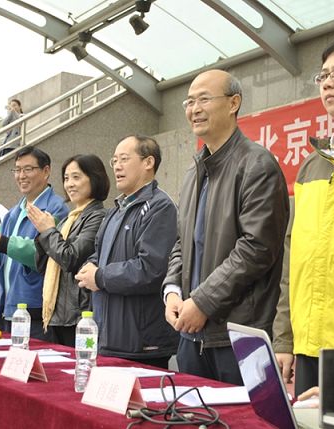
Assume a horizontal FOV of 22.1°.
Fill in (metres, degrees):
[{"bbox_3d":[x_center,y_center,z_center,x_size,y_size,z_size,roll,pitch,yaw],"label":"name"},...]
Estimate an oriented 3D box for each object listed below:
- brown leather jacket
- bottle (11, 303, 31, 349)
[{"bbox_3d":[0.197,0.078,2.870,0.380,0.745,0.530,3,-4,-30],"label":"brown leather jacket"},{"bbox_3d":[-0.474,0.403,2.785,0.064,0.222,0.064,3,-4,-31],"label":"bottle"}]

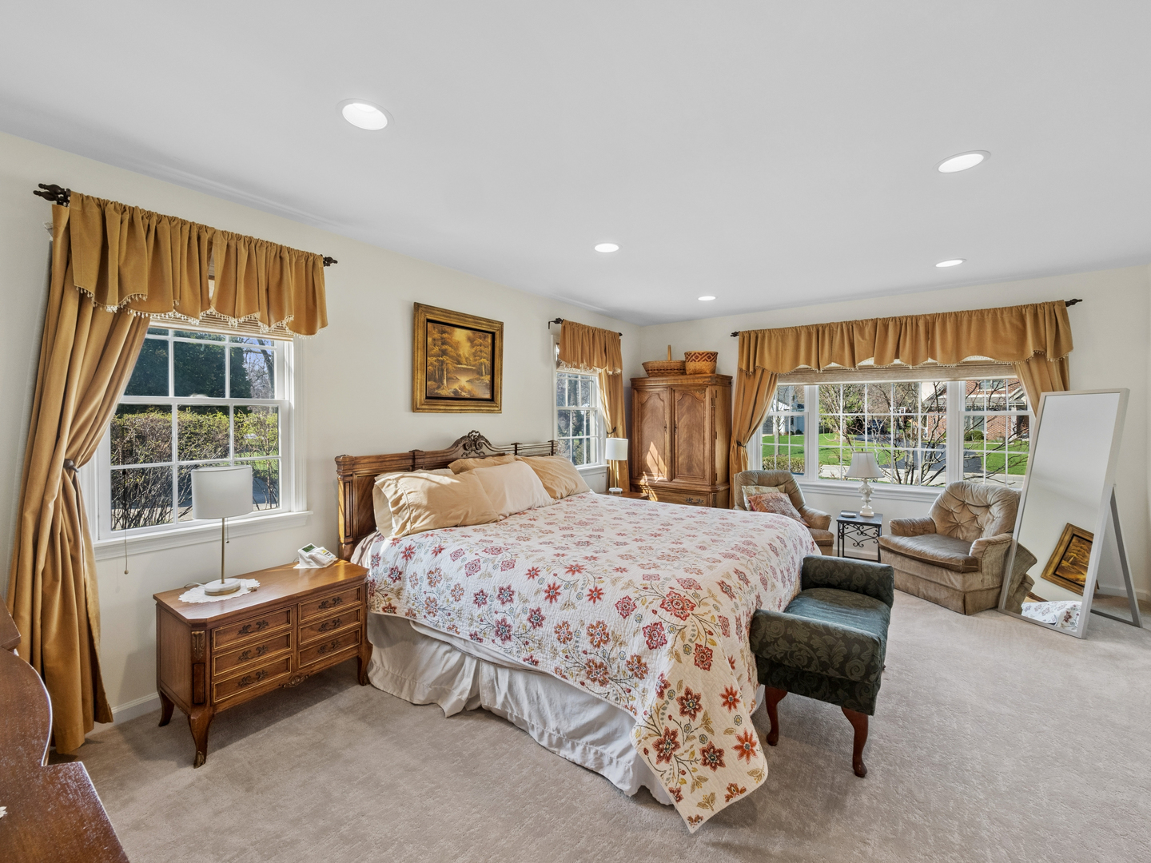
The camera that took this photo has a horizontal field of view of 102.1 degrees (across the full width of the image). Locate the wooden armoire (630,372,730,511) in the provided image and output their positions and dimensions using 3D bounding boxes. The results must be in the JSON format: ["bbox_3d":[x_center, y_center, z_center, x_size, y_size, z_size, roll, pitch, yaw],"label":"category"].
[{"bbox_3d":[1.161,0.286,5.203,1.000,1.755,0.500,2,3,36],"label":"wooden armoire"}]

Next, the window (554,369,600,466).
[{"bbox_3d":[0.032,-0.224,4.608,0.110,1.200,0.720,0,1,40],"label":"window"}]

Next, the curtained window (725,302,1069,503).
[{"bbox_3d":[2.680,0.124,4.164,2.500,2.280,0.200,0,1,31],"label":"curtained window"}]

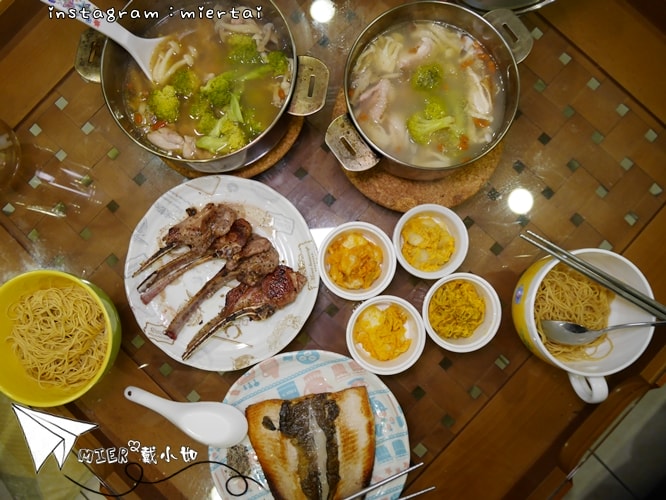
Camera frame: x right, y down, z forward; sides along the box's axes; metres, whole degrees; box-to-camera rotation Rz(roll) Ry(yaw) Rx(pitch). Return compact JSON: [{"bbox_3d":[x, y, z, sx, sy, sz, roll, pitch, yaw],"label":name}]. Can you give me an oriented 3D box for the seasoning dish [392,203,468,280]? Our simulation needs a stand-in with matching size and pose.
[{"bbox_3d":[0.105,-0.007,0.514,0.080,0.039,0.080,0,85,1],"label":"seasoning dish"}]

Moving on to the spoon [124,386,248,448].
[{"bbox_3d":[-0.154,0.171,0.500,0.134,0.045,0.047,18,86,2],"label":"spoon"}]

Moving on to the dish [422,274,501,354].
[{"bbox_3d":[0.136,0.067,0.507,0.083,0.041,0.083,0,85,1],"label":"dish"}]

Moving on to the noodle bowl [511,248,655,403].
[{"bbox_3d":[0.254,0.079,0.487,0.126,0.073,0.156,-7,85,0],"label":"noodle bowl"}]

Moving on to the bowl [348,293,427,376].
[{"bbox_3d":[0.056,0.091,0.506,0.083,0.041,0.083,0,85,1],"label":"bowl"}]

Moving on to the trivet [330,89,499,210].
[{"bbox_3d":[0.097,-0.140,0.539,0.197,0.012,0.197,0,85,1],"label":"trivet"}]

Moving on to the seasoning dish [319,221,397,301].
[{"bbox_3d":[0.027,0.013,0.513,0.083,0.041,0.083,0,85,1],"label":"seasoning dish"}]

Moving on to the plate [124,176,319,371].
[{"bbox_3d":[-0.123,0.025,0.524,0.217,0.022,0.217,0,85,1],"label":"plate"}]

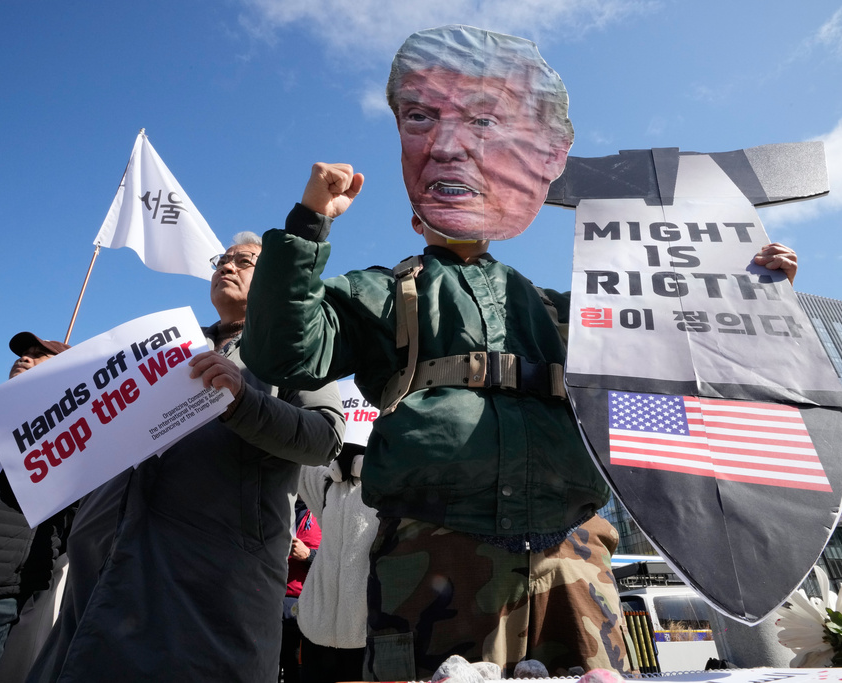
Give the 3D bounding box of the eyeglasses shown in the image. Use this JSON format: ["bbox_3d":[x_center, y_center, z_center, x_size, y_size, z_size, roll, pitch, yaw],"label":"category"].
[{"bbox_3d":[-0.511,-0.198,1.402,0.142,0.046,0.145,-4,-23,13],"label":"eyeglasses"}]

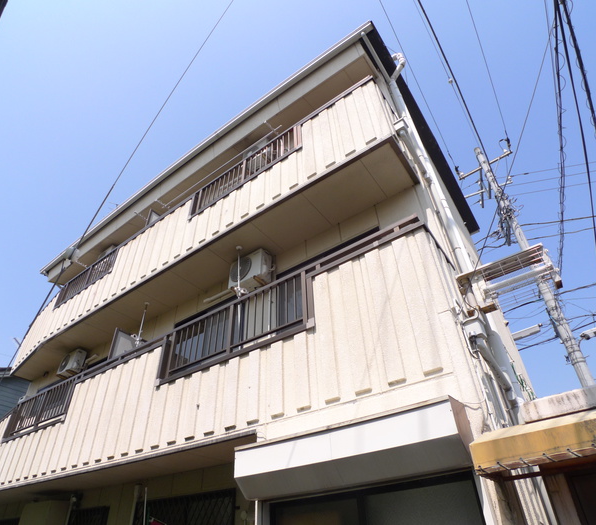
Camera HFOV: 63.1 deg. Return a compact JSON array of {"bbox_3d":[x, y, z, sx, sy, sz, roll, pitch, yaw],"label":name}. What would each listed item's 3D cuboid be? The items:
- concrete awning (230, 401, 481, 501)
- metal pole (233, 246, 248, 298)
[{"bbox_3d":[0.362,1.490,3.780,1.860,0.430,0.320,-23,-46,21],"label":"concrete awning"},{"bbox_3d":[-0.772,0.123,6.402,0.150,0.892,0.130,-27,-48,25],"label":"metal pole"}]

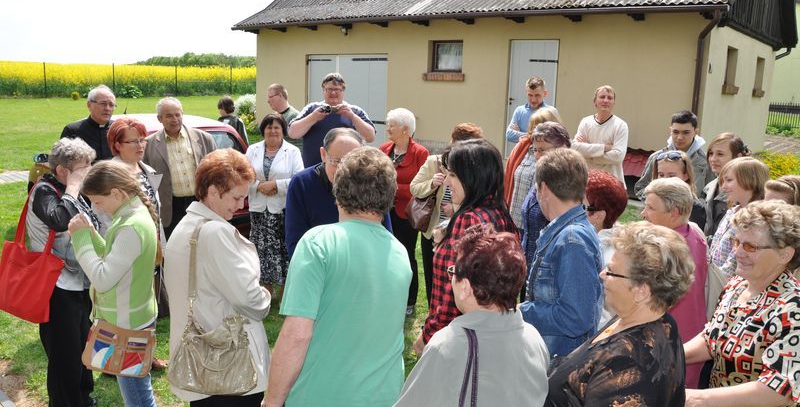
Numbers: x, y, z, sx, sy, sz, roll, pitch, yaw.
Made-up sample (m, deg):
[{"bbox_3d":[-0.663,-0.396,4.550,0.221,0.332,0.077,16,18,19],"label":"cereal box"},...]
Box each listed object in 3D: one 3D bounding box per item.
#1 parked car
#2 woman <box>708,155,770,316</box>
[{"bbox_3d":[-3.050,-0.405,7.200,1.660,1.430,3.850,-6,14,-34],"label":"parked car"},{"bbox_3d":[1.809,0.527,3.362,0.340,1.580,0.480,4,12,8],"label":"woman"}]

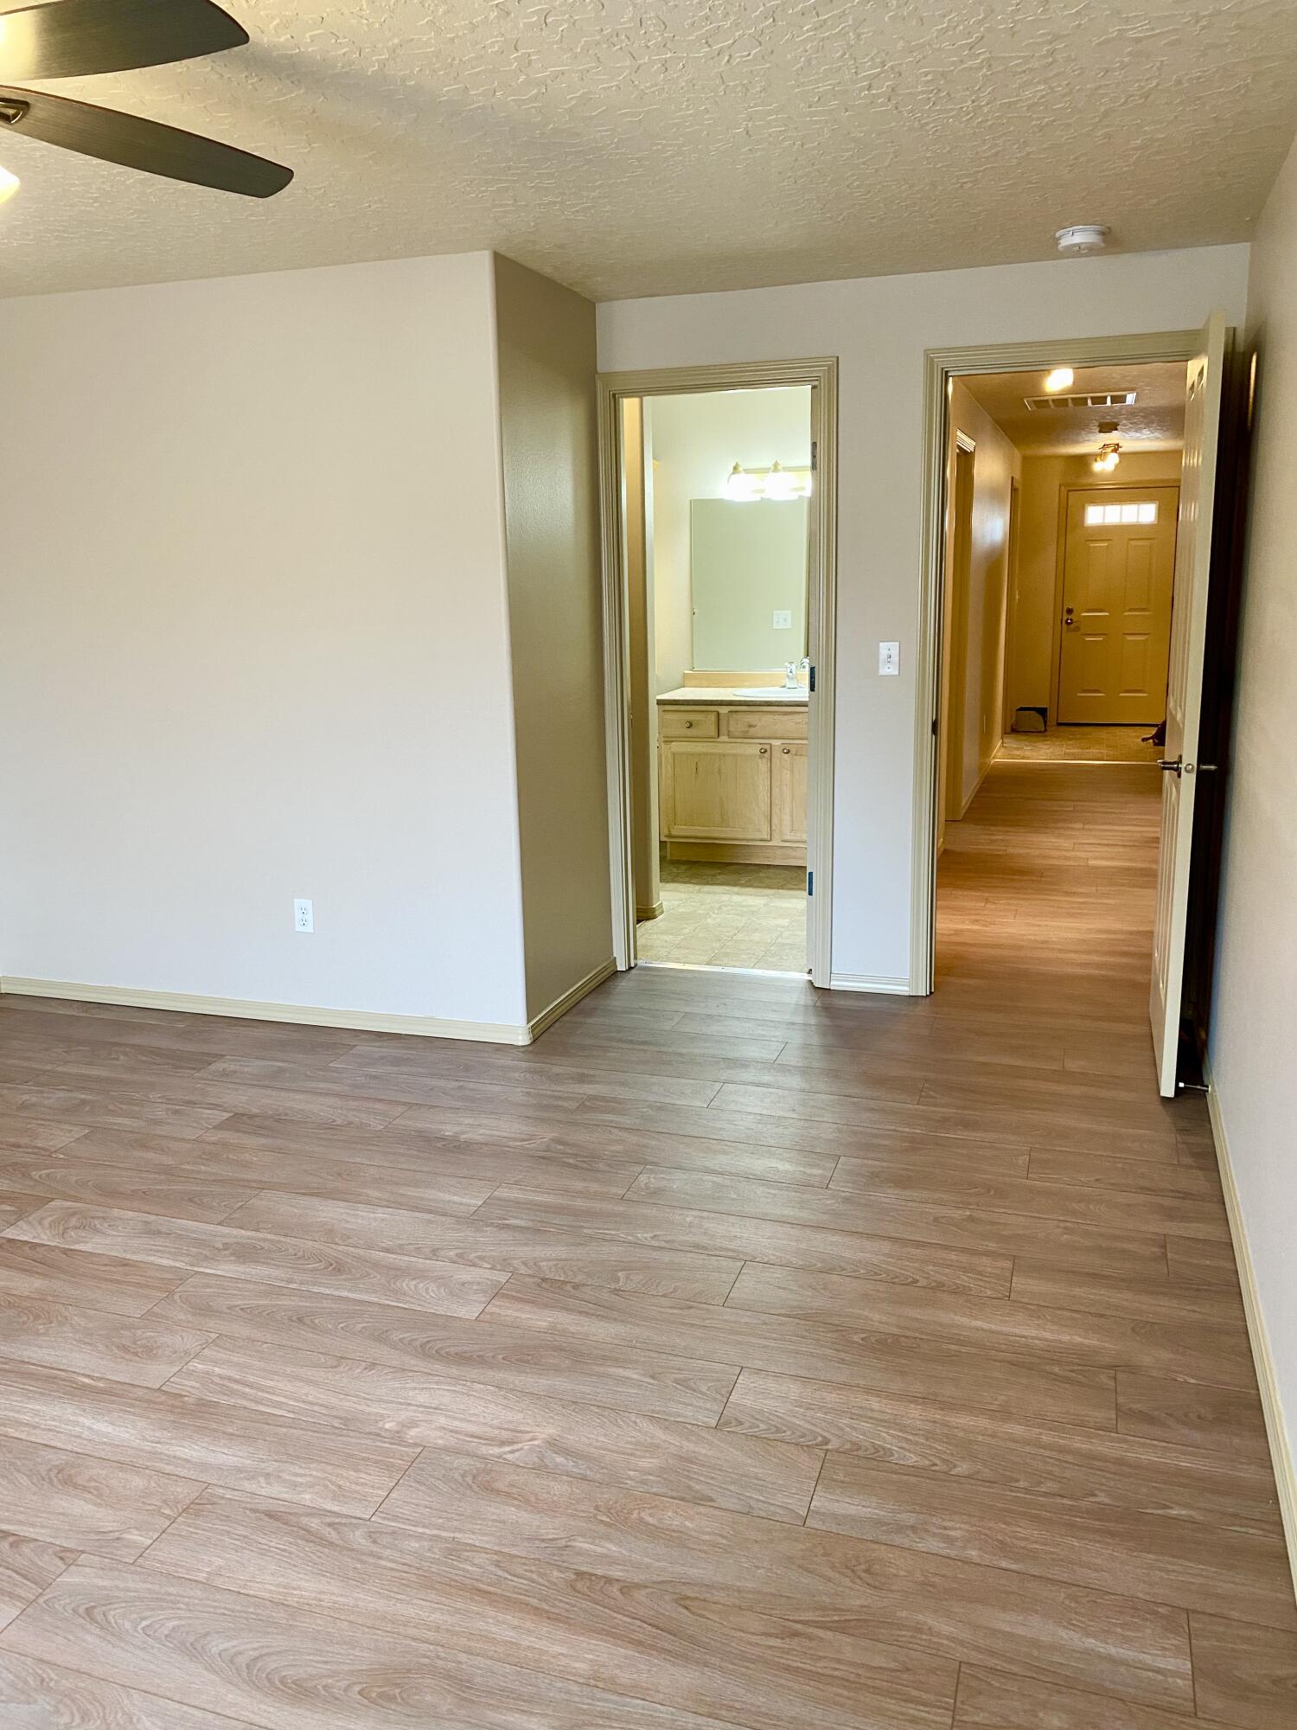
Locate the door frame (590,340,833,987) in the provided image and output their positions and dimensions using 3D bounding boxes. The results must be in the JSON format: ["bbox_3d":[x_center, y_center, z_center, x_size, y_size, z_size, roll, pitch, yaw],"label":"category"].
[{"bbox_3d":[0.261,-0.630,4.602,0.827,2.134,0.130,3,13,18],"label":"door frame"}]

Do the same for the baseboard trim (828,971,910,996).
[{"bbox_3d":[0.785,0.423,4.595,0.276,0.059,0.016,3,13,18],"label":"baseboard trim"}]

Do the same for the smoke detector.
[{"bbox_3d":[1.206,-1.735,3.612,0.147,0.047,0.147,3,13,18],"label":"smoke detector"}]

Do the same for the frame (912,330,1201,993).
[{"bbox_3d":[1.339,-0.573,4.243,0.899,2.131,0.130,3,13,18],"label":"frame"}]

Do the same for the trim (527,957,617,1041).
[{"bbox_3d":[-0.255,0.460,4.526,0.016,0.059,0.823,3,13,18],"label":"trim"}]

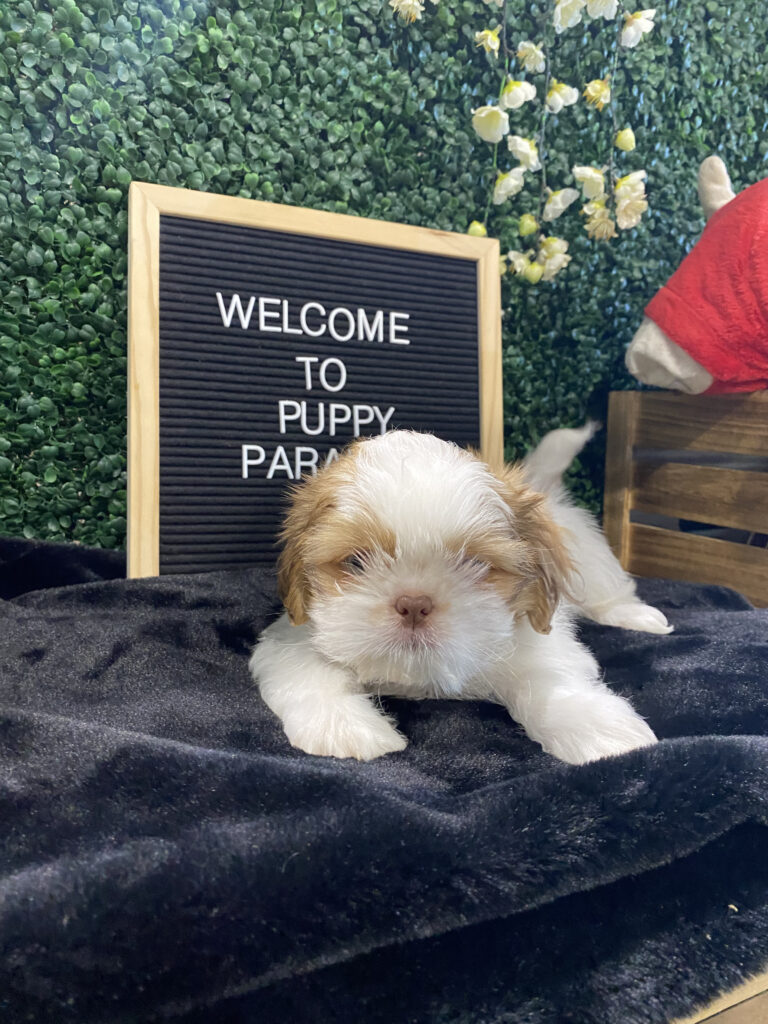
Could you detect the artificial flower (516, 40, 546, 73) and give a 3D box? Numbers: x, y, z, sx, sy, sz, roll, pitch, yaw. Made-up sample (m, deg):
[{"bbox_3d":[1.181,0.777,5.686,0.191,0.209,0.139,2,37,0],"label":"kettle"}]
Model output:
[{"bbox_3d":[0.127,-0.391,0.660,0.026,0.028,0.028,-7,11,-40],"label":"artificial flower"}]

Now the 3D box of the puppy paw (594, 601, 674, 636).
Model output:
[{"bbox_3d":[0.146,0.061,0.452,0.042,0.018,0.027,6,7,38],"label":"puppy paw"}]

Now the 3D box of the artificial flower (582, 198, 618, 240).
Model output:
[{"bbox_3d":[0.186,-0.251,0.660,0.029,0.032,0.026,1,5,-12],"label":"artificial flower"}]

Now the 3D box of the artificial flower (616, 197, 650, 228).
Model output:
[{"bbox_3d":[0.226,-0.273,0.700,0.030,0.030,0.024,-3,9,-20],"label":"artificial flower"}]

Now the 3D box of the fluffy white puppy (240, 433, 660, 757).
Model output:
[{"bbox_3d":[0.056,0.016,0.376,0.157,0.119,0.215,3,9,18],"label":"fluffy white puppy"}]

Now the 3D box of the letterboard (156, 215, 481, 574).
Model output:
[{"bbox_3d":[-0.037,-0.073,0.532,0.240,0.240,0.018,0,-2,-22],"label":"letterboard"}]

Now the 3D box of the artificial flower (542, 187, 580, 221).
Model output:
[{"bbox_3d":[0.148,-0.257,0.640,0.029,0.025,0.025,-1,6,-30],"label":"artificial flower"}]

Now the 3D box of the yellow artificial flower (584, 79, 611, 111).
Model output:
[{"bbox_3d":[0.180,-0.353,0.650,0.024,0.027,0.024,3,5,12],"label":"yellow artificial flower"}]

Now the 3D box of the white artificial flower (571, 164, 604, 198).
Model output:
[{"bbox_3d":[0.183,-0.296,0.690,0.027,0.030,0.029,-8,12,-44],"label":"white artificial flower"}]

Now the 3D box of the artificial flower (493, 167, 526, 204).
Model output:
[{"bbox_3d":[0.109,-0.284,0.668,0.027,0.032,0.029,9,12,44],"label":"artificial flower"}]

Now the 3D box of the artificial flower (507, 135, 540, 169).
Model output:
[{"bbox_3d":[0.113,-0.290,0.620,0.027,0.027,0.024,5,6,23],"label":"artificial flower"}]

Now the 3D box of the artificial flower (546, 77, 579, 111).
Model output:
[{"bbox_3d":[0.156,-0.364,0.672,0.027,0.030,0.029,8,11,40],"label":"artificial flower"}]

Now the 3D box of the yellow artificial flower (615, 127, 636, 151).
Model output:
[{"bbox_3d":[0.217,-0.335,0.690,0.020,0.022,0.020,-3,9,-24],"label":"yellow artificial flower"}]

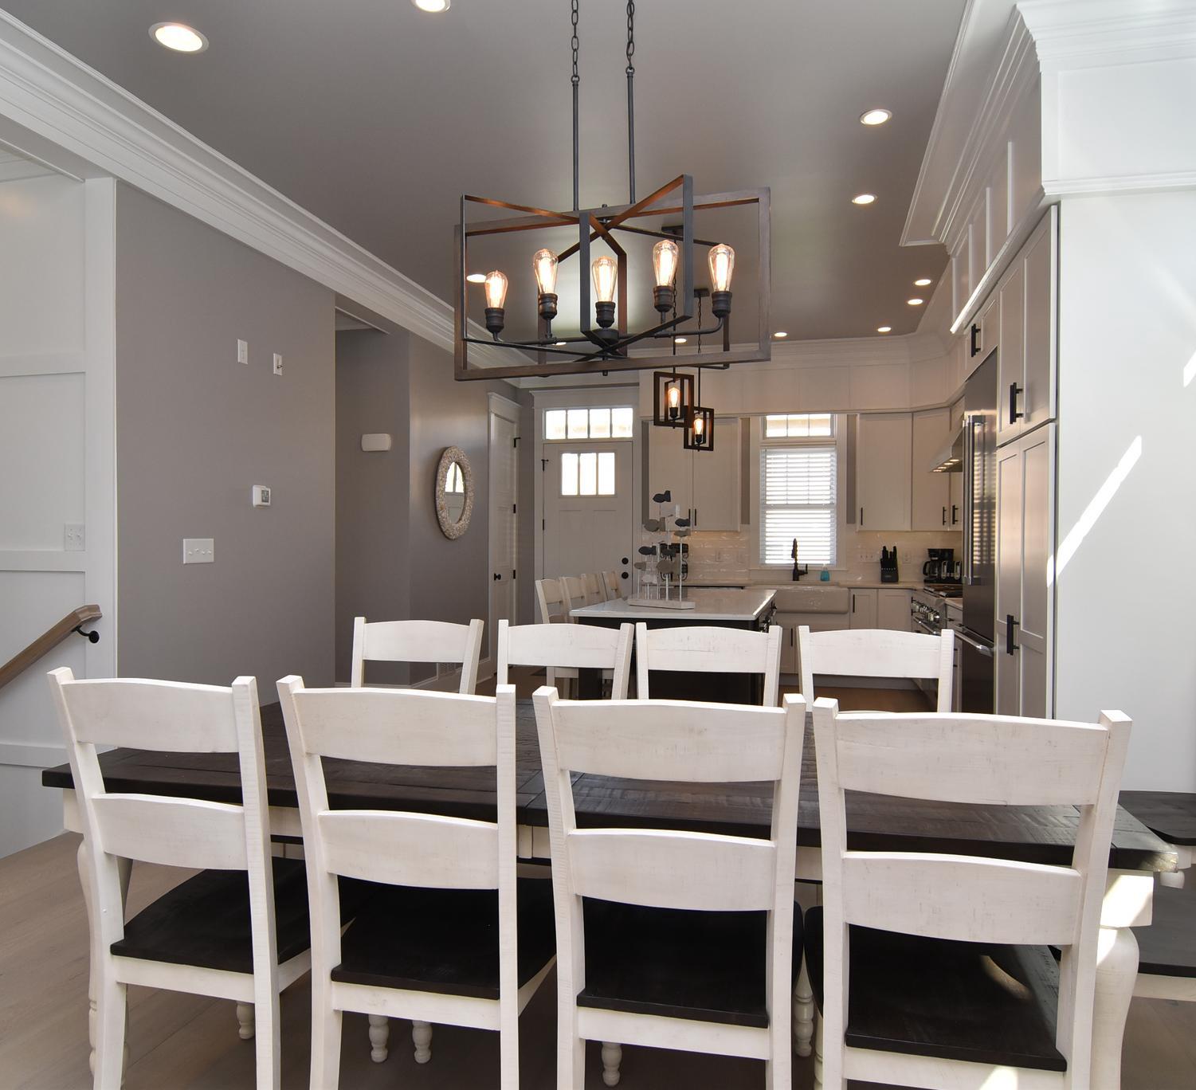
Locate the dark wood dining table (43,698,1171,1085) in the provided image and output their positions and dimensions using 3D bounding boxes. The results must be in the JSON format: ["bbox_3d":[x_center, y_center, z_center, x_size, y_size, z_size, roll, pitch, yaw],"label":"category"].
[{"bbox_3d":[-0.028,0.886,2.085,2.250,0.760,1.035,0,0,13],"label":"dark wood dining table"}]

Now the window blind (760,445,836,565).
[{"bbox_3d":[1.881,-0.363,7.662,0.690,1.105,0.060,0,0,15],"label":"window blind"}]

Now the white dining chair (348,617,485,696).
[{"bbox_3d":[-0.678,0.762,2.521,0.475,1.020,0.565,0,0,14],"label":"white dining chair"}]

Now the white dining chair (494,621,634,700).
[{"bbox_3d":[-0.180,0.764,2.425,0.475,1.020,0.565,0,0,16],"label":"white dining chair"}]

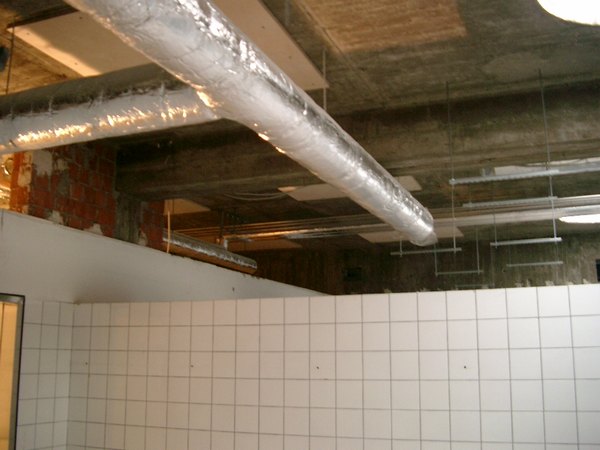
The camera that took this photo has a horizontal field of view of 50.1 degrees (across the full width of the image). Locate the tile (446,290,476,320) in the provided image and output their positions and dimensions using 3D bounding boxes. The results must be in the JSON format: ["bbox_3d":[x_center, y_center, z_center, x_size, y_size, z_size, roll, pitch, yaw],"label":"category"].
[{"bbox_3d":[0.821,0.407,3.261,0.150,0.150,0.008,-5,-13,21],"label":"tile"}]

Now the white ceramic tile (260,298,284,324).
[{"bbox_3d":[-0.159,0.497,3.698,0.150,0.150,0.010,-5,-13,21],"label":"white ceramic tile"}]

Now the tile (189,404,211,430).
[{"bbox_3d":[-0.578,1.113,3.721,0.150,0.150,0.010,-5,-13,21],"label":"tile"}]

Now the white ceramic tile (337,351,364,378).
[{"bbox_3d":[0.265,0.754,3.446,0.150,0.150,0.010,-5,-13,21],"label":"white ceramic tile"}]

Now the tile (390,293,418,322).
[{"bbox_3d":[0.553,0.439,3.426,0.150,0.150,0.010,-5,-13,21],"label":"tile"}]

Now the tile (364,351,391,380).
[{"bbox_3d":[0.406,0.742,3.390,0.150,0.150,0.010,-5,-13,21],"label":"tile"}]

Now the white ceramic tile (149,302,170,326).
[{"bbox_3d":[-0.864,0.547,3.950,0.150,0.150,0.010,-5,-13,21],"label":"white ceramic tile"}]

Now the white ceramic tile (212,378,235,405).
[{"bbox_3d":[-0.441,0.963,3.716,0.150,0.150,0.010,-5,-13,21],"label":"white ceramic tile"}]

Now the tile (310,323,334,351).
[{"bbox_3d":[0.123,0.615,3.508,0.150,0.150,0.009,-5,-13,21],"label":"tile"}]

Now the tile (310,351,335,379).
[{"bbox_3d":[0.124,0.766,3.501,0.150,0.150,0.010,-5,-13,21],"label":"tile"}]

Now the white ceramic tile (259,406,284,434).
[{"bbox_3d":[-0.157,1.072,3.522,0.150,0.150,0.008,-5,-13,21],"label":"white ceramic tile"}]

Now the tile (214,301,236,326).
[{"bbox_3d":[-0.443,0.518,3.806,0.150,0.150,0.010,-5,-13,21],"label":"tile"}]

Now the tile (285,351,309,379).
[{"bbox_3d":[-0.017,0.772,3.526,0.150,0.150,0.008,-5,-13,21],"label":"tile"}]

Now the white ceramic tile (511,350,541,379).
[{"bbox_3d":[1.097,0.677,3.121,0.150,0.150,0.010,-5,-13,21],"label":"white ceramic tile"}]

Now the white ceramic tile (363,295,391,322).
[{"bbox_3d":[0.406,0.446,3.449,0.150,0.150,0.010,-5,-13,21],"label":"white ceramic tile"}]

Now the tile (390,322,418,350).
[{"bbox_3d":[0.552,0.589,3.386,0.150,0.150,0.009,-5,-13,21],"label":"tile"}]

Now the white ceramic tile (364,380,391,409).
[{"bbox_3d":[0.405,0.889,3.361,0.150,0.150,0.010,-5,-13,21],"label":"white ceramic tile"}]

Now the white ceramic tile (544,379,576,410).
[{"bbox_3d":[1.213,0.797,3.002,0.150,0.150,0.009,-5,-13,21],"label":"white ceramic tile"}]

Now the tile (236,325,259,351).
[{"bbox_3d":[-0.298,0.648,3.667,0.150,0.150,0.008,-5,-13,21],"label":"tile"}]

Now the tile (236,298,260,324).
[{"bbox_3d":[-0.301,0.508,3.752,0.150,0.150,0.010,-5,-13,21],"label":"tile"}]

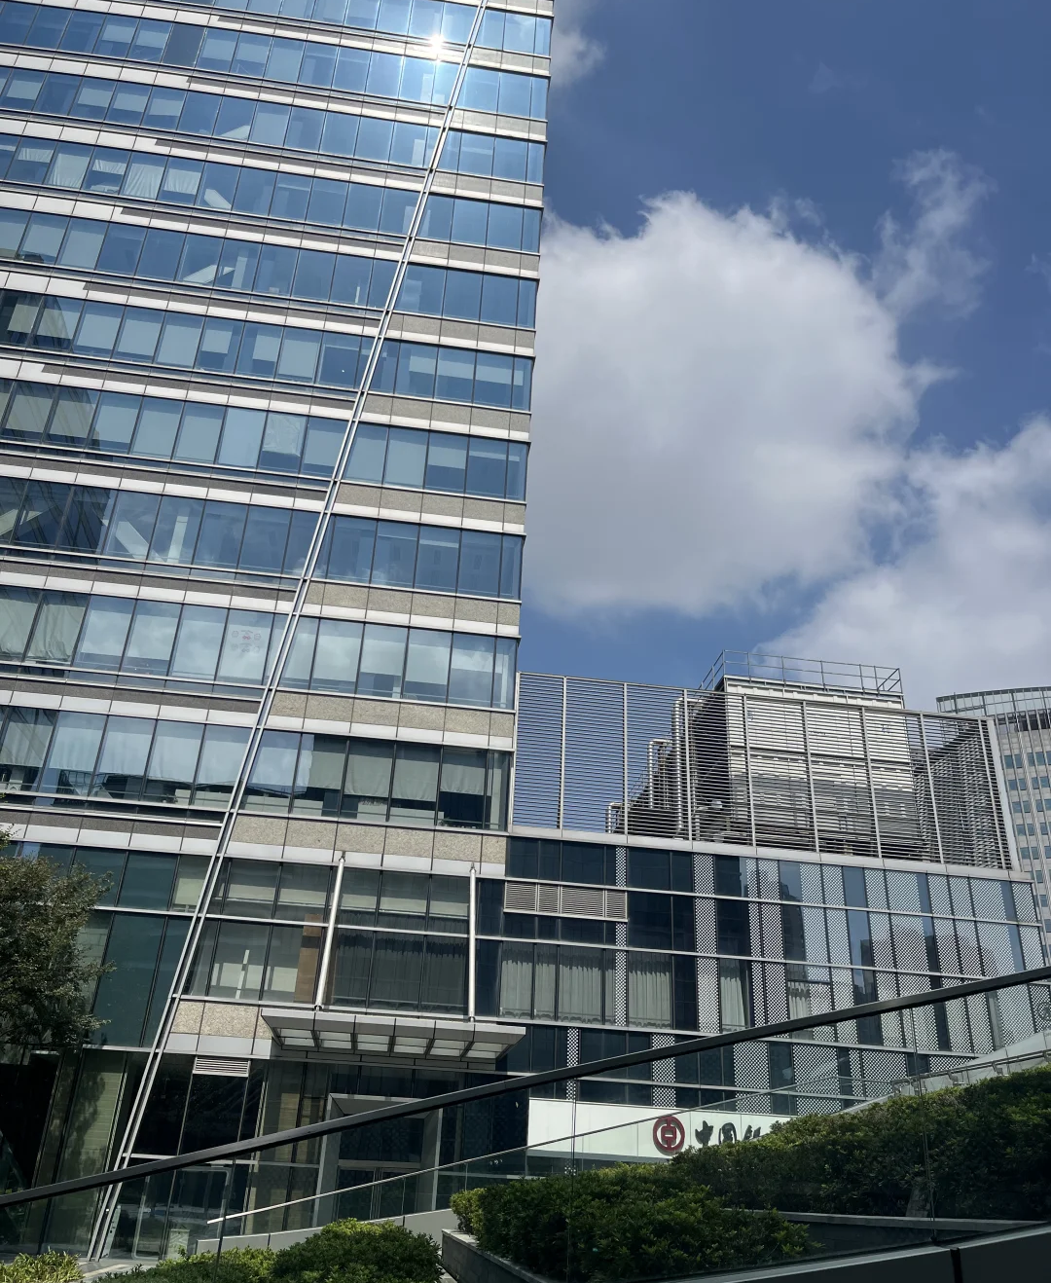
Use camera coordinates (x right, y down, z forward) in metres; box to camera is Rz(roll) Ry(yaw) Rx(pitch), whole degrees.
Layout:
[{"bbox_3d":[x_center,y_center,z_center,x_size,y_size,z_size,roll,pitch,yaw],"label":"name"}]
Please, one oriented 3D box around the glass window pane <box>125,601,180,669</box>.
[{"bbox_3d":[-12.101,-0.151,34.147,1.430,2.533,0.050,6,-27,-6],"label":"glass window pane"}]

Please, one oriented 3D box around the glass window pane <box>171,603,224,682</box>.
[{"bbox_3d":[-10.630,0.055,34.277,1.430,2.652,0.050,6,-27,-6],"label":"glass window pane"}]

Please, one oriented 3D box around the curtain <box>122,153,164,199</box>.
[{"bbox_3d":[-15.367,-18.761,42.365,1.174,2.443,0.100,6,-27,-6],"label":"curtain"}]

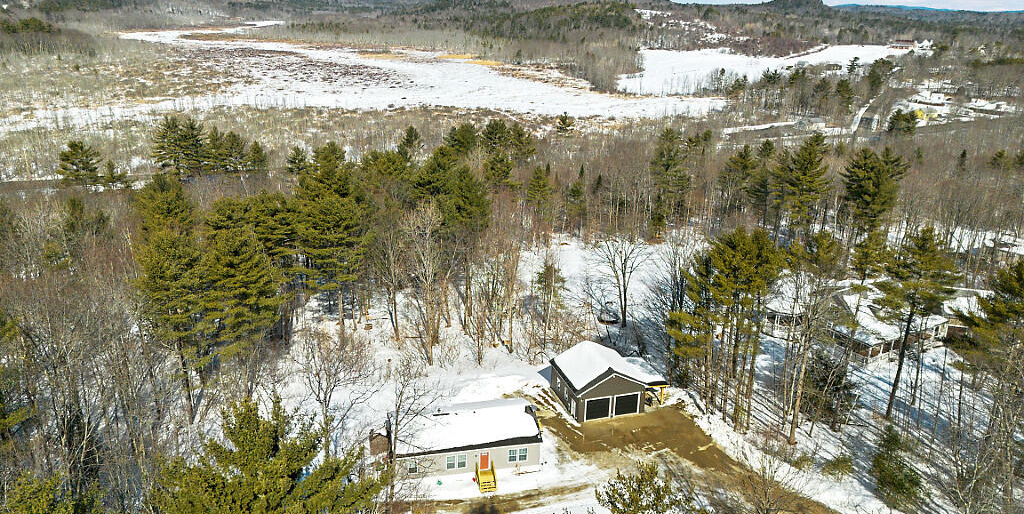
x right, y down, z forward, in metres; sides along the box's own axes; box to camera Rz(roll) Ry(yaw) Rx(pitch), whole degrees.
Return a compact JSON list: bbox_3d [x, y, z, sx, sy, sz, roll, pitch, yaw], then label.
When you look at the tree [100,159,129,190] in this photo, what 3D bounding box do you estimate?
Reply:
[{"bbox_3d":[-124.390,-25.740,220.400,8.690,9.150,8.260,-11,22,-28],"label":"tree"}]

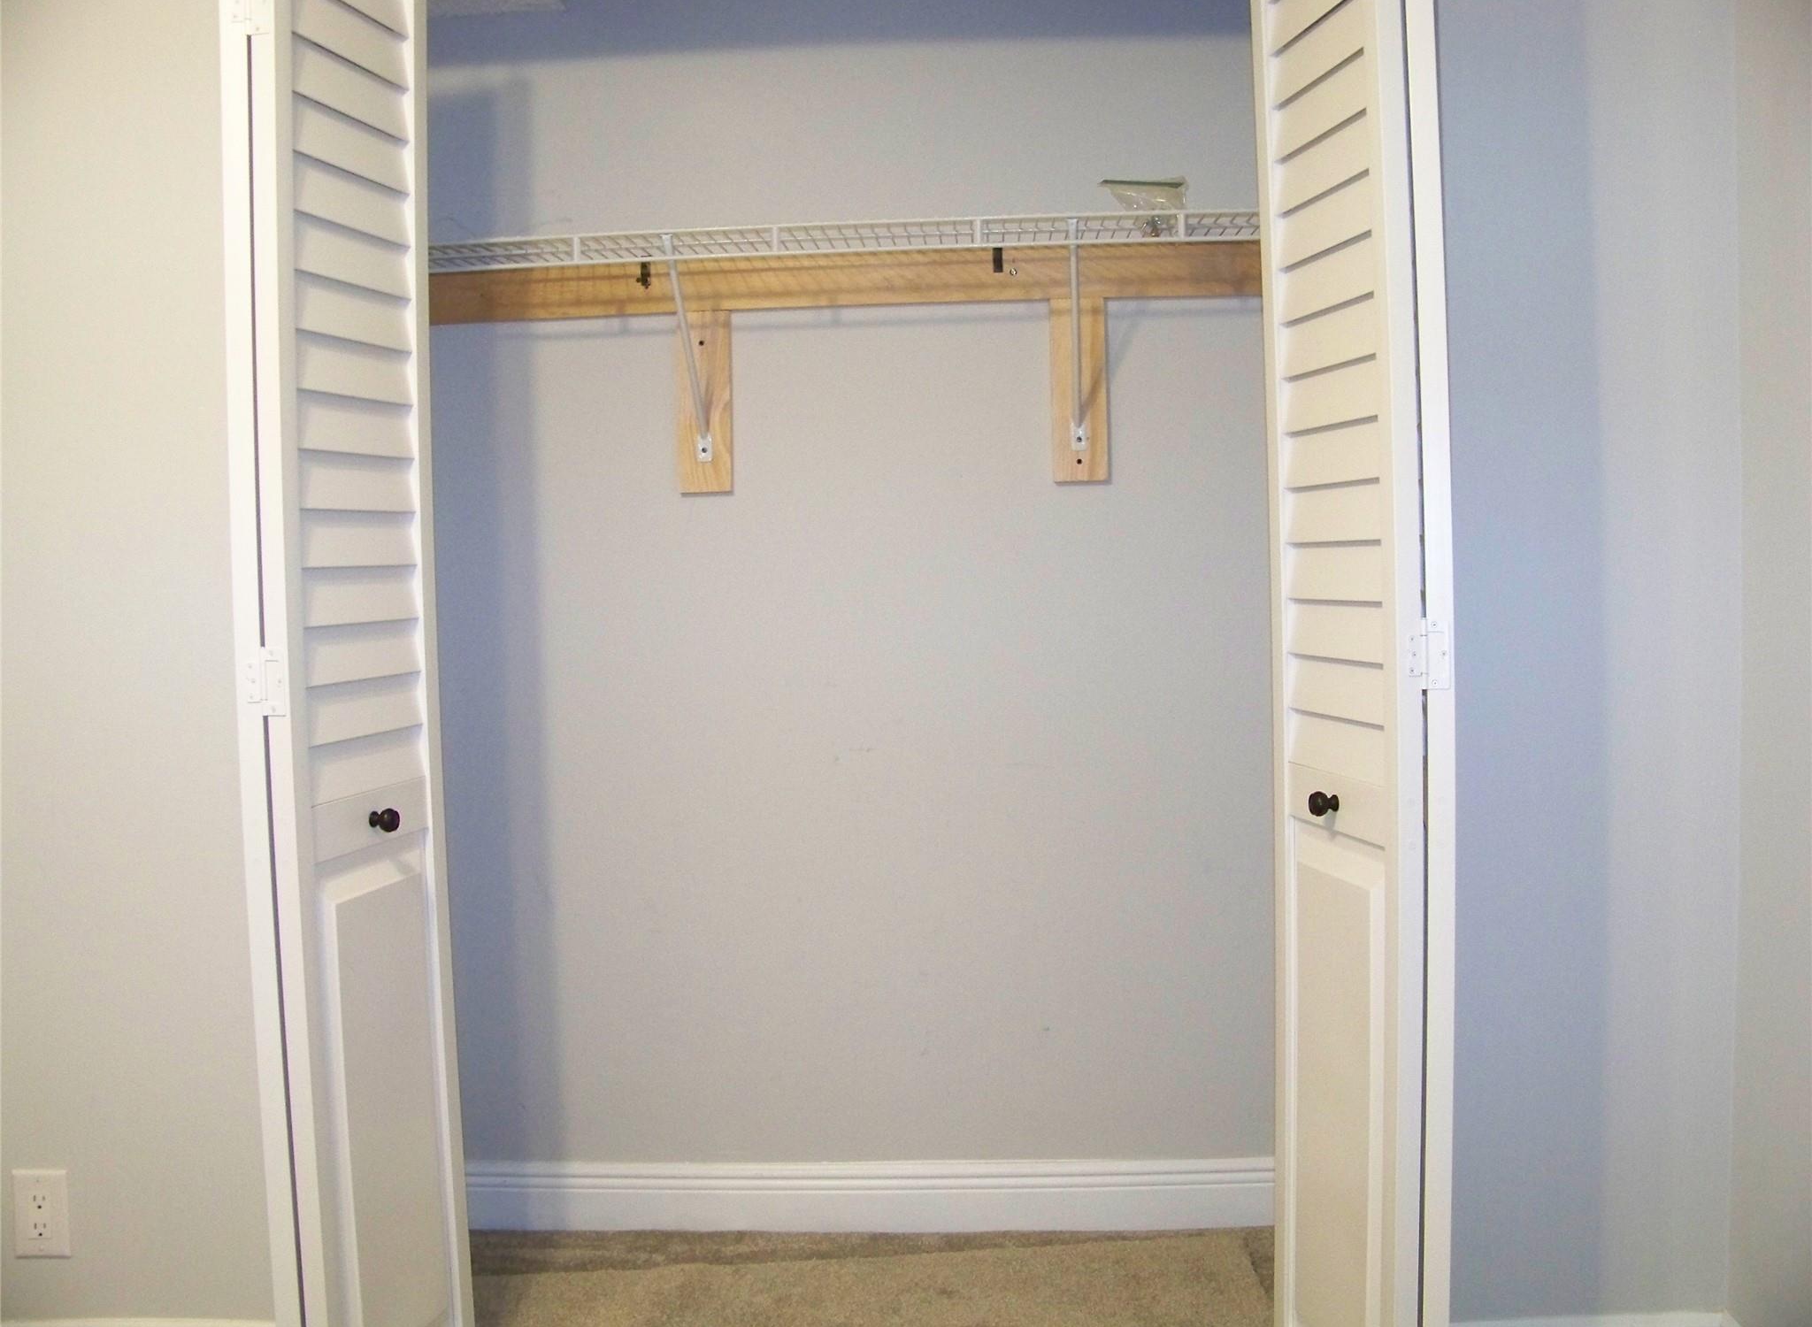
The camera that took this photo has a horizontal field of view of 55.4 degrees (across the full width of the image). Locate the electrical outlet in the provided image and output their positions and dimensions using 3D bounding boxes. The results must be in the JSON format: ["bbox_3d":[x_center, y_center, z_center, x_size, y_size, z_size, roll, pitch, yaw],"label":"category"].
[{"bbox_3d":[-1.164,0.742,2.326,0.077,0.121,0.008,-1,3,3],"label":"electrical outlet"}]

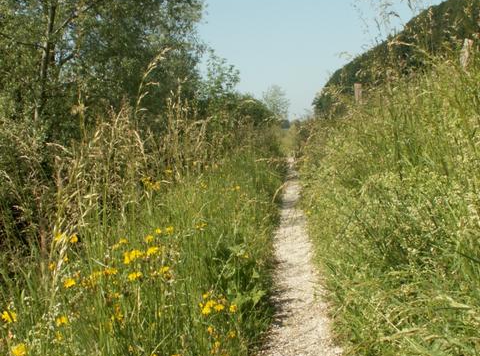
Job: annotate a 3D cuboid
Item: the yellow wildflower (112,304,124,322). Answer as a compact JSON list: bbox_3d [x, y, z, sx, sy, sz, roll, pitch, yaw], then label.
[{"bbox_3d":[-0.469,0.523,2.500,0.043,0.066,0.034,0,4,-5],"label":"yellow wildflower"}]

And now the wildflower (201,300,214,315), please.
[{"bbox_3d":[-0.128,0.510,2.550,0.051,0.051,0.038,0,4,-1],"label":"wildflower"}]

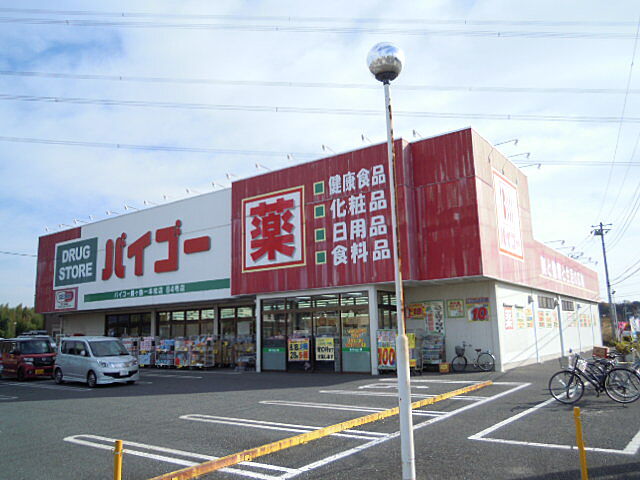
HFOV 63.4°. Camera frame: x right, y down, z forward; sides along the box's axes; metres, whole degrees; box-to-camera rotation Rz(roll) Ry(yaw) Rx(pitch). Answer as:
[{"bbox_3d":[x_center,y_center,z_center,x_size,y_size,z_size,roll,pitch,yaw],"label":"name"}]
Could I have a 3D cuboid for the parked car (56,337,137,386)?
[{"bbox_3d":[-8.440,4.558,19.639,3.710,1.765,1.620,-9,-13,38],"label":"parked car"}]

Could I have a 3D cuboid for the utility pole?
[{"bbox_3d":[25.474,3.762,45.696,1.700,10.800,0.500,-6,-11,26],"label":"utility pole"}]

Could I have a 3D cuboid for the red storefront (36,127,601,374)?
[{"bbox_3d":[1.363,4.062,39.267,31.520,9.150,30.100,-9,-12,35],"label":"red storefront"}]

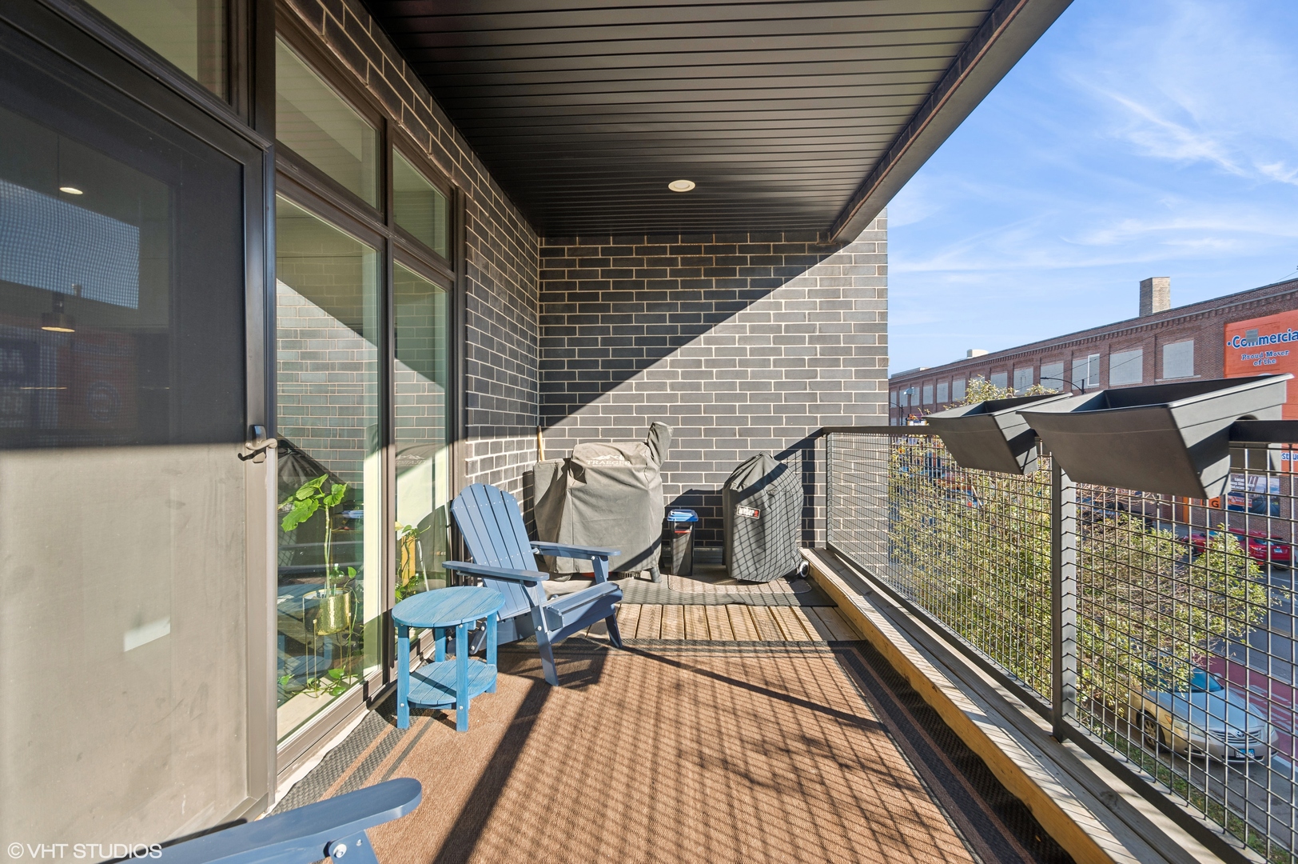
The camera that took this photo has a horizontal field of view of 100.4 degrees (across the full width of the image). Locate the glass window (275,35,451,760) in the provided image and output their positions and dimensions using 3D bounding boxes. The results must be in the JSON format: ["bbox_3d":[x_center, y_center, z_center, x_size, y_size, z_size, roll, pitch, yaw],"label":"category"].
[{"bbox_3d":[-1.248,-0.139,2.528,0.100,2.485,1.484,0,0,3],"label":"glass window"}]

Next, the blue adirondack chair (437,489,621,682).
[{"bbox_3d":[-0.646,0.751,3.010,0.885,0.890,0.710,0,1,33],"label":"blue adirondack chair"}]

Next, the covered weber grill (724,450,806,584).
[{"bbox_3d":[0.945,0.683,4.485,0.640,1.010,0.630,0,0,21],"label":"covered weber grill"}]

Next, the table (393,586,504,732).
[{"bbox_3d":[-0.855,0.971,2.342,0.460,0.460,0.495,0,0,3],"label":"table"}]

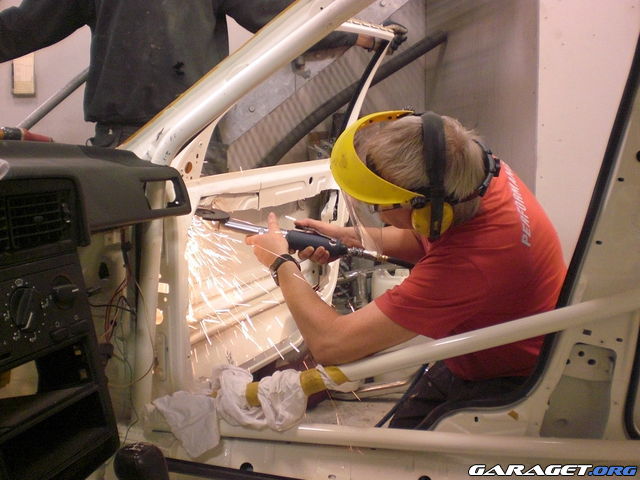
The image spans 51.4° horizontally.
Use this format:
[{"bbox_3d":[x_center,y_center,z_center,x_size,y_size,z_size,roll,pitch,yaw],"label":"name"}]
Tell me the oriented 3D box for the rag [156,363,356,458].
[{"bbox_3d":[-0.132,0.343,1.340,0.395,0.160,0.130,1,5,7],"label":"rag"}]

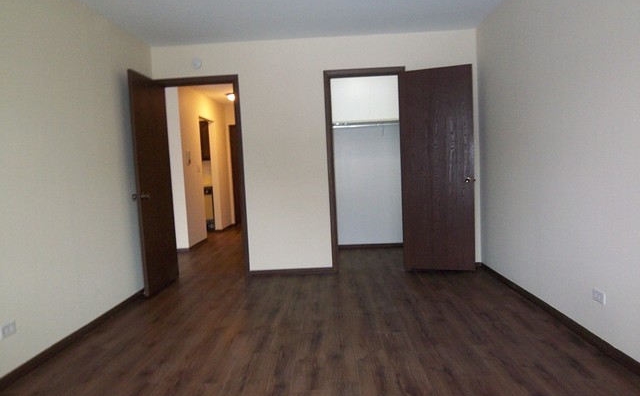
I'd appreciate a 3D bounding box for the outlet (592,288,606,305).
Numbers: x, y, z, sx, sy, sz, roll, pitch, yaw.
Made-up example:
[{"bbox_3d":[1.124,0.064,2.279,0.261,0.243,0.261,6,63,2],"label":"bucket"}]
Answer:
[{"bbox_3d":[1.604,0.568,2.453,0.010,0.070,0.115,-2,4,2],"label":"outlet"}]

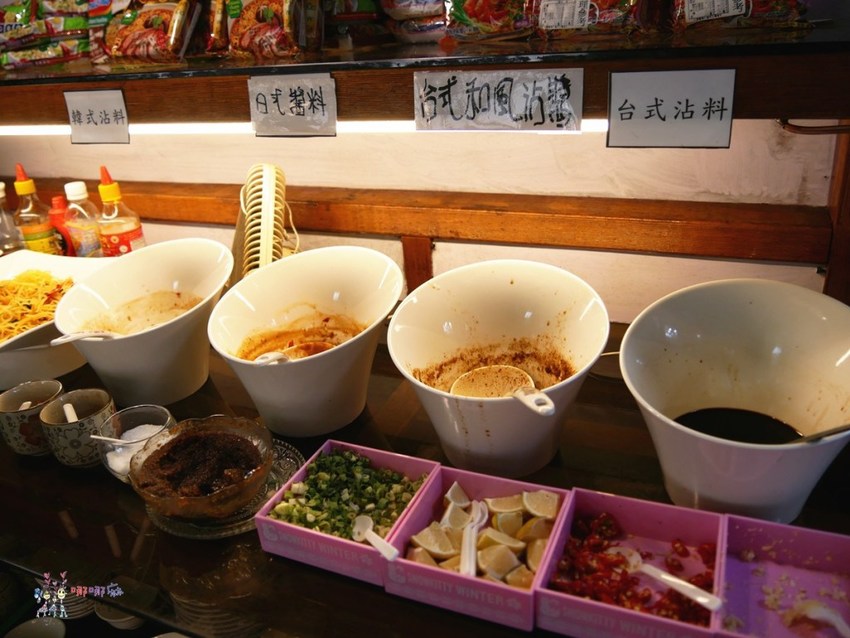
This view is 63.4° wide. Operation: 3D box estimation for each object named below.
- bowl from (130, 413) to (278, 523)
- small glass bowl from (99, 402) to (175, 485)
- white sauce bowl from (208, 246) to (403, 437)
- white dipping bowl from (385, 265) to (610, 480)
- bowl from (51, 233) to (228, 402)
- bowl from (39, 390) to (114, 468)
[{"bbox_3d":[-0.235,0.163,0.742,0.148,0.044,0.148,-4,24,2],"label":"bowl"},{"bbox_3d":[-0.320,0.146,0.781,0.081,0.064,0.081,-4,24,2],"label":"small glass bowl"},{"bbox_3d":[-0.140,0.031,0.866,0.236,0.176,0.240,-4,24,2],"label":"white sauce bowl"},{"bbox_3d":[0.083,0.058,0.769,0.236,0.176,0.240,1,25,12],"label":"white dipping bowl"},{"bbox_3d":[-0.371,0.009,0.954,0.236,0.176,0.240,8,27,26],"label":"bowl"},{"bbox_3d":[-0.408,0.133,0.825,0.079,0.064,0.079,-18,28,-27],"label":"bowl"}]

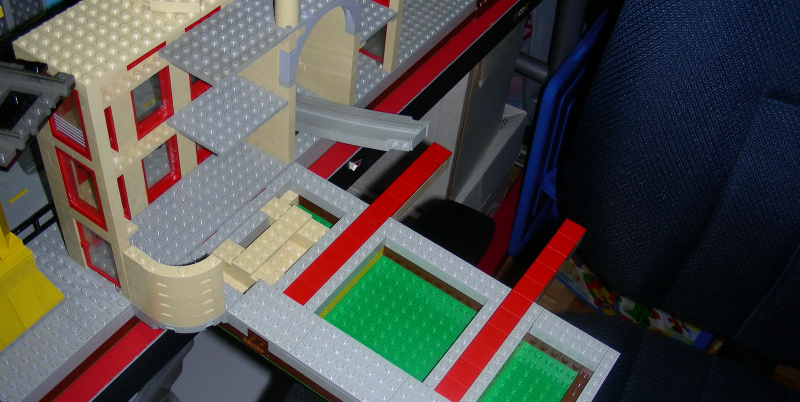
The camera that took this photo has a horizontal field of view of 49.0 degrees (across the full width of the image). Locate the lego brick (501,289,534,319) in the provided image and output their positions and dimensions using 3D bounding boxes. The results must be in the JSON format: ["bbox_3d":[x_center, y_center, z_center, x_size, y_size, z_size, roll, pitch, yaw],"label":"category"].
[{"bbox_3d":[0.074,0.066,0.556,0.016,0.003,0.016,30,50,19],"label":"lego brick"}]

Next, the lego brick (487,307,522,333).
[{"bbox_3d":[0.065,0.075,0.546,0.016,0.003,0.016,30,50,19],"label":"lego brick"}]

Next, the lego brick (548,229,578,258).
[{"bbox_3d":[0.110,0.031,0.595,0.016,0.003,0.016,30,50,19],"label":"lego brick"}]

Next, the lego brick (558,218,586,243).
[{"bbox_3d":[0.118,0.022,0.605,0.016,0.003,0.016,30,50,19],"label":"lego brick"}]

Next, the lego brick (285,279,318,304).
[{"bbox_3d":[-0.062,0.058,0.543,0.016,0.003,0.016,30,50,19],"label":"lego brick"}]

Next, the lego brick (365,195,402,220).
[{"bbox_3d":[-0.009,0.004,0.601,0.016,0.003,0.016,30,50,19],"label":"lego brick"}]

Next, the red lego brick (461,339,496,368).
[{"bbox_3d":[0.047,0.093,0.527,0.016,0.003,0.016,30,50,19],"label":"red lego brick"}]

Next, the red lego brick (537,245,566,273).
[{"bbox_3d":[0.101,0.040,0.585,0.016,0.003,0.016,30,50,19],"label":"red lego brick"}]

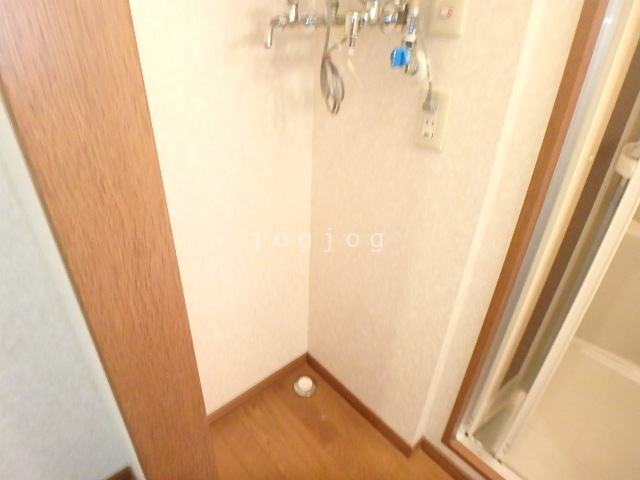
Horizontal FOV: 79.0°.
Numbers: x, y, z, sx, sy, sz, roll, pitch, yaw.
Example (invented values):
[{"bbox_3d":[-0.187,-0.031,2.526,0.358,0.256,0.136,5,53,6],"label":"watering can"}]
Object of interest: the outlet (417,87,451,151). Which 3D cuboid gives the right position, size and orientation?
[{"bbox_3d":[0.232,-0.249,0.809,0.014,0.120,0.070,-23,39,-36],"label":"outlet"}]

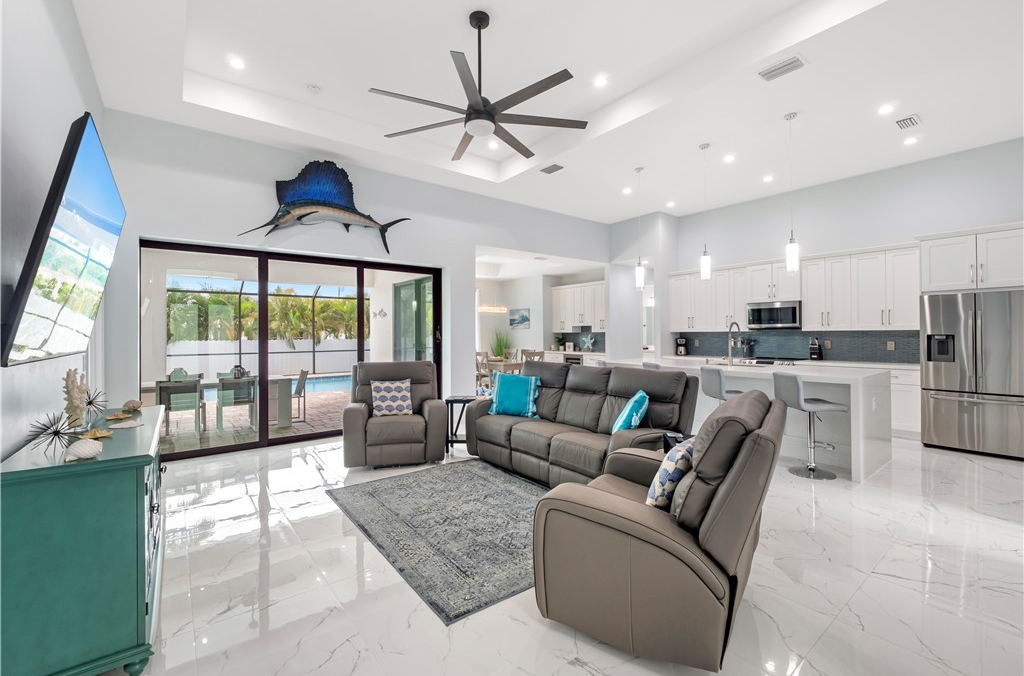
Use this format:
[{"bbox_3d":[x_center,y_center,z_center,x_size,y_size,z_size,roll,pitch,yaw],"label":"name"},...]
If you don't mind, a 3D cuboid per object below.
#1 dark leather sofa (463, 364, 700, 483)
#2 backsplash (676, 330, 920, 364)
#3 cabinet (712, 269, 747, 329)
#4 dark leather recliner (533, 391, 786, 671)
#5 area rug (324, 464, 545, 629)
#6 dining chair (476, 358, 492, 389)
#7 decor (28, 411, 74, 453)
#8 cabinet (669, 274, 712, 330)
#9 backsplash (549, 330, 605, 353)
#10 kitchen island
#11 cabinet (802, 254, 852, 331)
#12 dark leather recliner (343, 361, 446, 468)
[{"bbox_3d":[0.554,0.800,4.093,1.010,1.020,2.150,-1,1,-38],"label":"dark leather sofa"},{"bbox_3d":[4.392,0.121,6.771,0.020,0.456,3.440,-1,1,-38],"label":"backsplash"},{"bbox_3d":[3.912,-0.659,7.364,0.330,1.090,0.600,-1,1,-37],"label":"cabinet"},{"bbox_3d":[0.806,0.830,2.161,1.000,1.040,1.010,0,1,31],"label":"dark leather recliner"},{"bbox_3d":[-0.343,1.336,3.268,1.550,0.012,2.160,-1,1,-37],"label":"area rug"},{"bbox_3d":[-0.391,0.795,8.599,0.520,0.960,0.460,-1,1,-38],"label":"dining chair"},{"bbox_3d":[-1.859,0.389,1.675,0.165,0.150,0.165,-1,1,-37],"label":"decor"},{"bbox_3d":[3.498,-0.664,7.922,0.330,1.090,0.810,-1,1,-37],"label":"cabinet"},{"bbox_3d":[1.889,0.097,10.116,0.020,0.460,1.850,-1,1,-37],"label":"backsplash"},{"bbox_3d":[2.701,0.819,5.138,1.140,0.938,2.820,-1,1,-38],"label":"kitchen island"},{"bbox_3d":[4.682,-0.631,6.110,0.345,1.055,0.600,-1,1,-38],"label":"cabinet"},{"bbox_3d":[-1.293,0.800,4.707,1.020,1.030,0.980,0,1,-13],"label":"dark leather recliner"}]

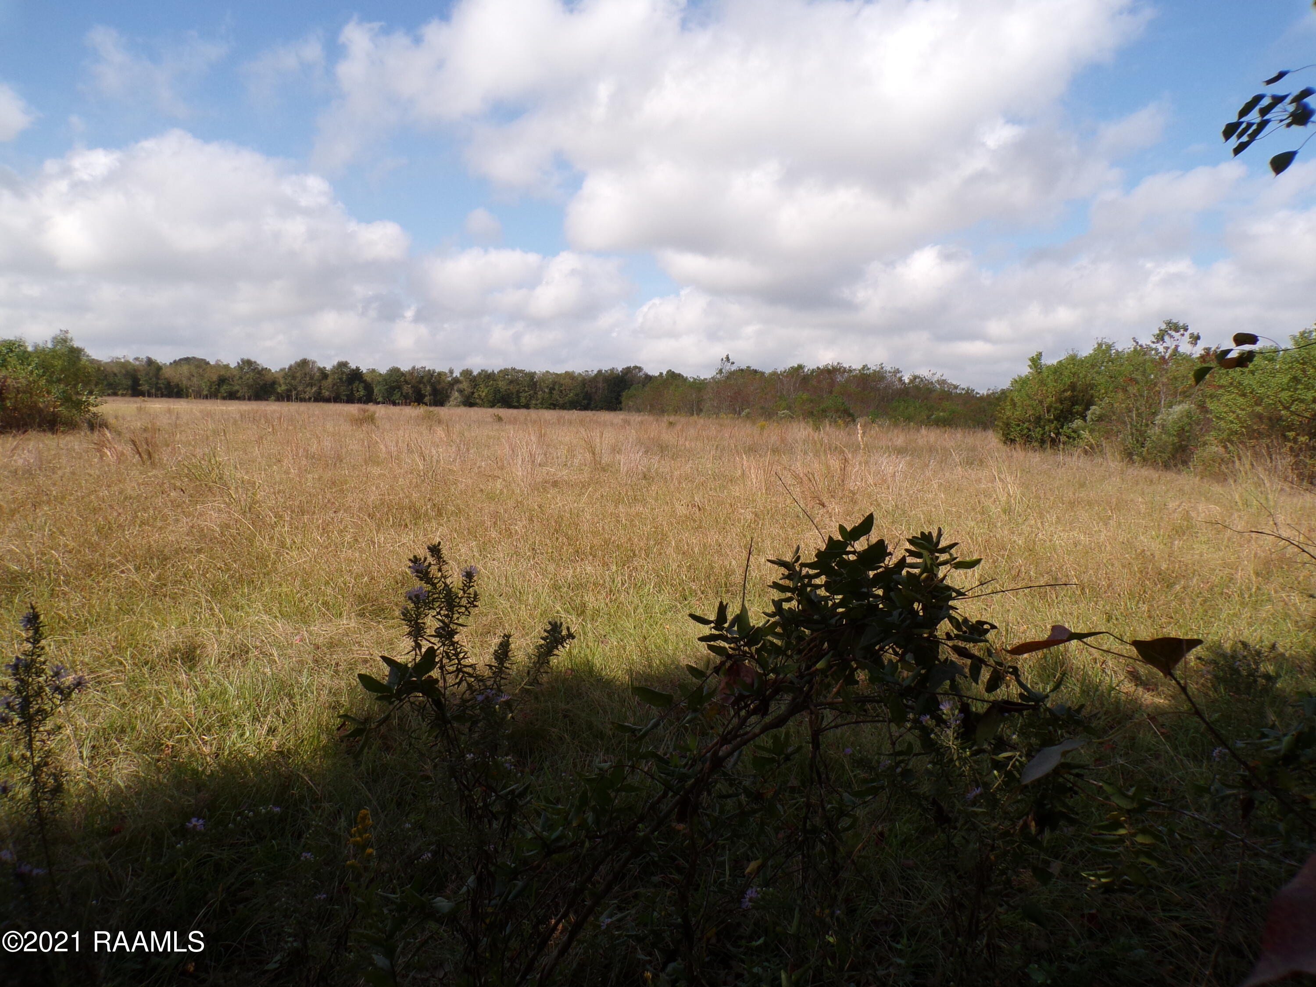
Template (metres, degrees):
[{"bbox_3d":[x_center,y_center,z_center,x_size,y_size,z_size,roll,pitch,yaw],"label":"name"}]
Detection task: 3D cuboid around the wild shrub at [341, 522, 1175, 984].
[{"bbox_3d":[0.200,0.610,1.900,1.680,1.030,0.950,0,6,0],"label":"wild shrub"}]

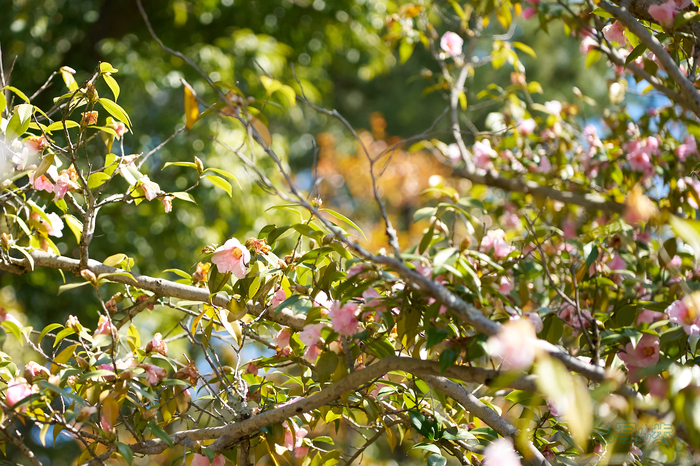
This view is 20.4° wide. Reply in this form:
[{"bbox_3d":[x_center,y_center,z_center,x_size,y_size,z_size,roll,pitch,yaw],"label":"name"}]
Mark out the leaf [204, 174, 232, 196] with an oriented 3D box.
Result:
[{"bbox_3d":[-0.237,-0.086,3.500,0.062,0.022,0.016,38,-41,6],"label":"leaf"}]

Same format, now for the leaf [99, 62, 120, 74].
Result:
[{"bbox_3d":[-0.360,-0.245,2.900,0.031,0.019,0.018,1,0,-11],"label":"leaf"}]

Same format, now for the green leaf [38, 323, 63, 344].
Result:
[{"bbox_3d":[-0.539,0.181,3.500,0.022,0.056,0.018,38,-8,45],"label":"green leaf"}]

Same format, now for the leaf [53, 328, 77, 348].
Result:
[{"bbox_3d":[-0.432,0.160,2.950,0.048,0.020,0.014,-34,-36,0],"label":"leaf"}]

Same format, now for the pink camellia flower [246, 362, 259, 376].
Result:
[{"bbox_3d":[-0.153,0.214,3.050,0.022,0.025,0.022,0,-7,0],"label":"pink camellia flower"}]

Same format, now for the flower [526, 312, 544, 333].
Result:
[{"bbox_3d":[0.297,0.145,3.150,0.045,0.045,0.038,-3,-7,25],"label":"flower"}]

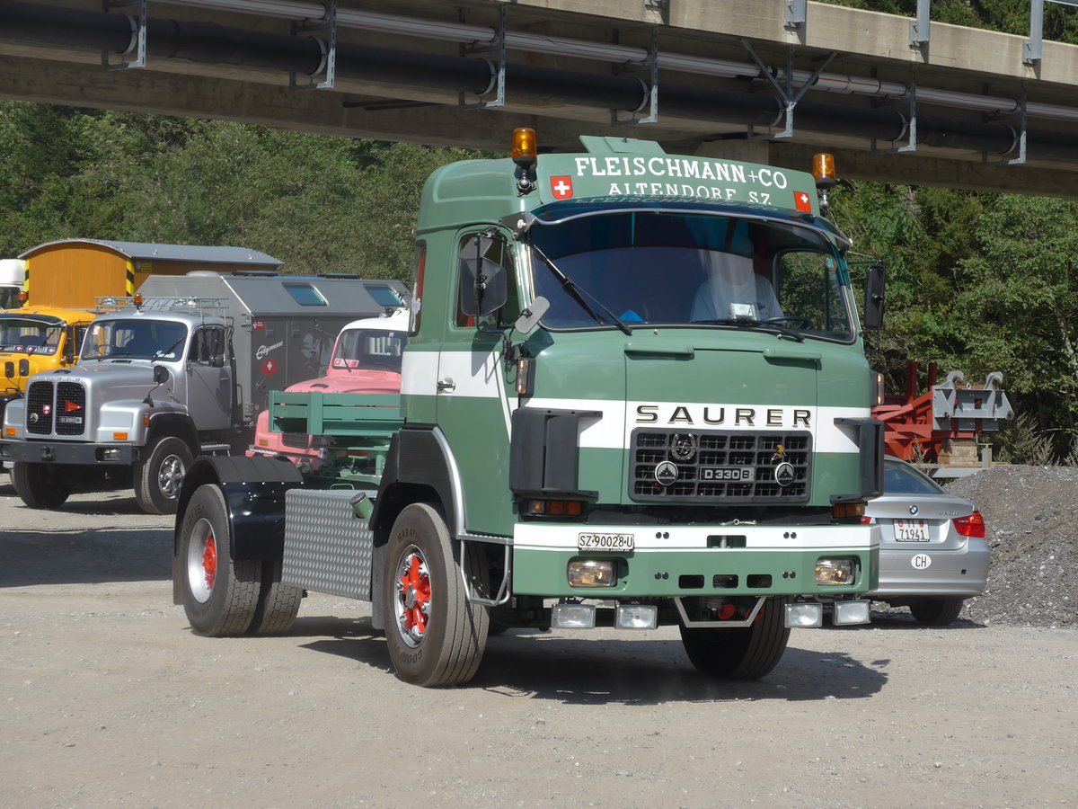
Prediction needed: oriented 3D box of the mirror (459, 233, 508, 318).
[{"bbox_3d":[-0.296,-0.690,14.998,0.265,0.460,0.140,1,0,7],"label":"mirror"}]

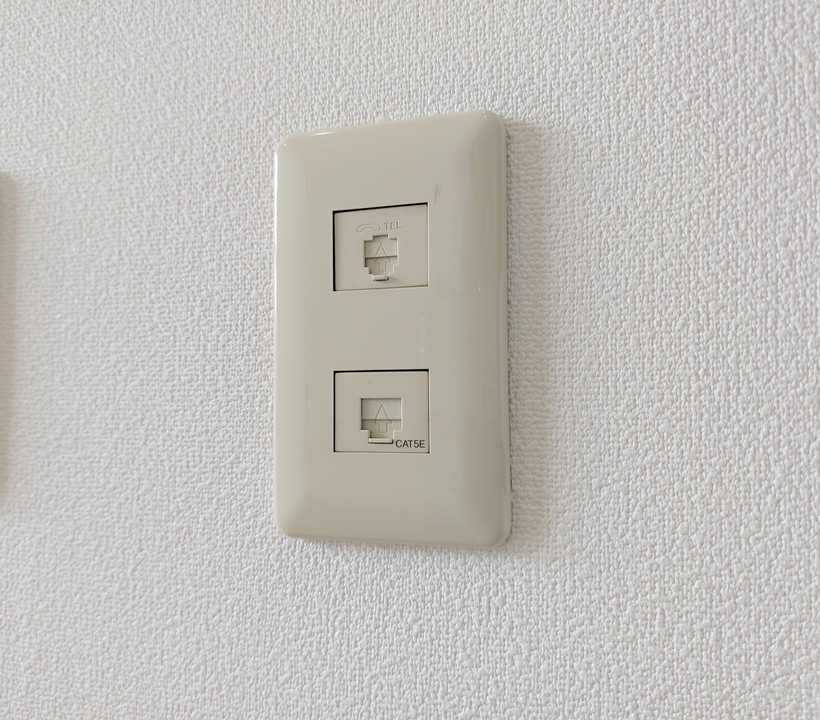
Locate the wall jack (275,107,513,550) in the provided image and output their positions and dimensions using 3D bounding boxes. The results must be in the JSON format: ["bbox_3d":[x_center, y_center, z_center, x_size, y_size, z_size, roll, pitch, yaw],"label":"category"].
[{"bbox_3d":[-0.008,-0.009,0.188,0.070,0.120,0.009,-1,-3,17],"label":"wall jack"}]

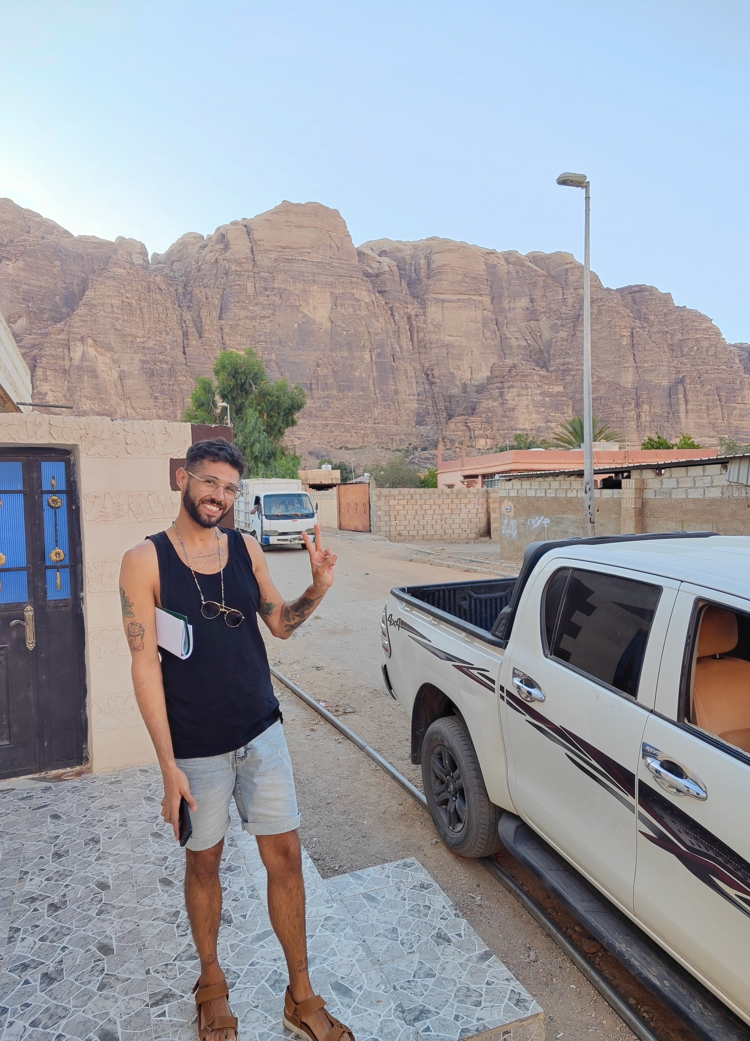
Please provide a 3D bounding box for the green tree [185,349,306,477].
[{"bbox_3d":[-8.627,-5.531,46.000,8.200,11.710,7.600,-1,2,0],"label":"green tree"}]

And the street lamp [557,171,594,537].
[{"bbox_3d":[4.001,-2.835,13.825,0.820,8.200,0.300,-2,2,-18],"label":"street lamp"}]

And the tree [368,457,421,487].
[{"bbox_3d":[1.786,-3.169,62.000,5.000,5.260,5.000,-1,2,0],"label":"tree"}]

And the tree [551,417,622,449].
[{"bbox_3d":[17.967,-4.819,59.000,6.000,8.050,6.000,-1,2,0],"label":"tree"}]

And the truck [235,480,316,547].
[{"bbox_3d":[-3.934,-0.297,26.428,2.000,2.550,5.700,-2,2,-20],"label":"truck"}]

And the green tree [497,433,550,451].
[{"bbox_3d":[12.875,-4.151,60.000,4.800,6.870,4.800,-1,2,0],"label":"green tree"}]

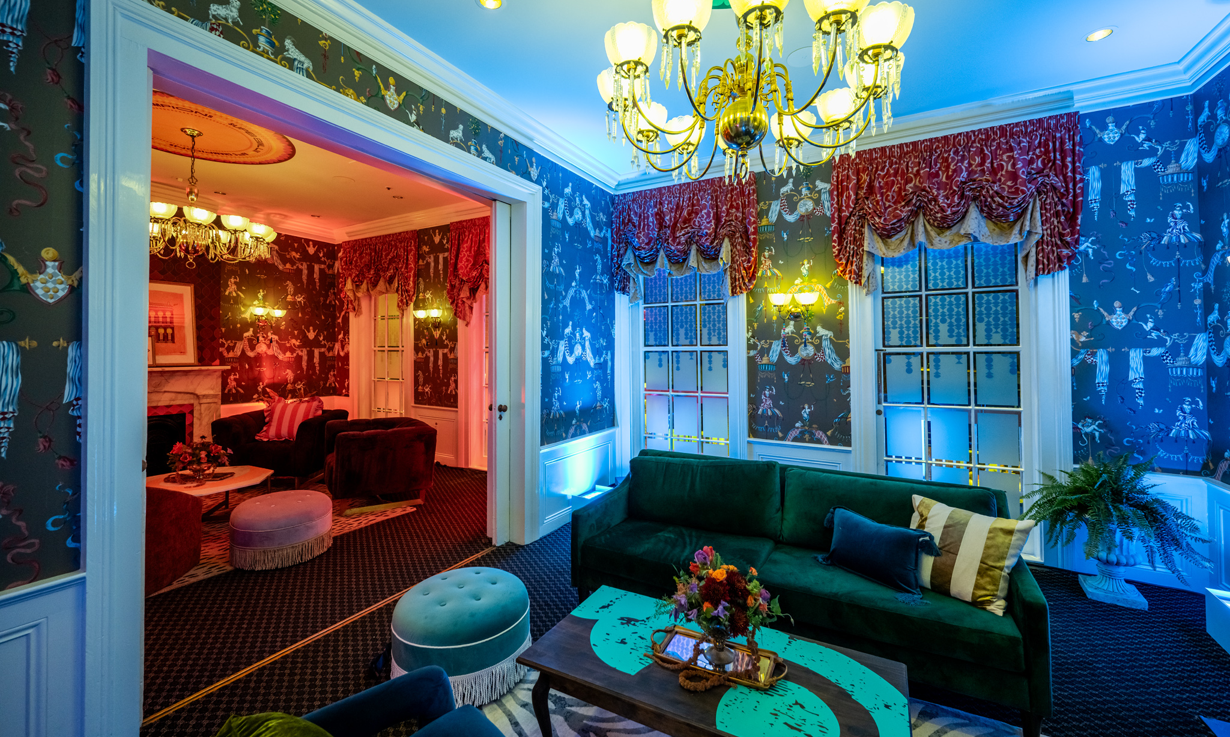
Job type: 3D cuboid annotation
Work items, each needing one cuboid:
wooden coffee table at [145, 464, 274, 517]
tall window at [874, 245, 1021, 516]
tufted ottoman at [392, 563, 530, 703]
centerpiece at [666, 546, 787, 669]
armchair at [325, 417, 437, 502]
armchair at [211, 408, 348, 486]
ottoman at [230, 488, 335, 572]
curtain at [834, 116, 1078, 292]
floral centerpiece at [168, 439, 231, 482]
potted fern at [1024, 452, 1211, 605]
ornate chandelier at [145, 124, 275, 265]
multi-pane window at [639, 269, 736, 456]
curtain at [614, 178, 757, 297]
[{"bbox_3d":[-3.673,1.186,4.193,1.085,0.388,1.085,0,1,-23],"label":"wooden coffee table"},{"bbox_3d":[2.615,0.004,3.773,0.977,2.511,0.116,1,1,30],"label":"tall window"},{"bbox_3d":[-0.739,1.259,2.347,0.659,0.400,0.659,0,1,0],"label":"tufted ottoman"},{"bbox_3d":[0.401,0.858,1.728,0.403,0.426,0.380,1,1,30],"label":"centerpiece"},{"bbox_3d":[-2.435,0.957,4.986,0.891,0.791,0.853,-1,1,-29],"label":"armchair"},{"bbox_3d":[-3.905,0.928,5.627,0.914,0.791,0.914,0,1,-5],"label":"armchair"},{"bbox_3d":[-2.499,1.187,3.603,0.623,0.433,0.623,1,2,30],"label":"ottoman"},{"bbox_3d":[2.420,-1.166,3.537,1.479,1.046,0.167,1,2,30],"label":"curtain"},{"bbox_3d":[-3.641,0.791,4.195,0.426,0.372,0.426,1,2,30],"label":"floral centerpiece"},{"bbox_3d":[3.121,1.011,3.018,0.837,0.868,0.822,1,1,30],"label":"potted fern"},{"bbox_3d":[-3.464,-1.392,3.906,1.110,1.094,1.110,1,2,30],"label":"ornate chandelier"},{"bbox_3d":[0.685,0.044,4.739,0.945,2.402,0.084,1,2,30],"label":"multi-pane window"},{"bbox_3d":[0.642,-1.223,4.562,1.414,1.041,0.167,1,2,30],"label":"curtain"}]

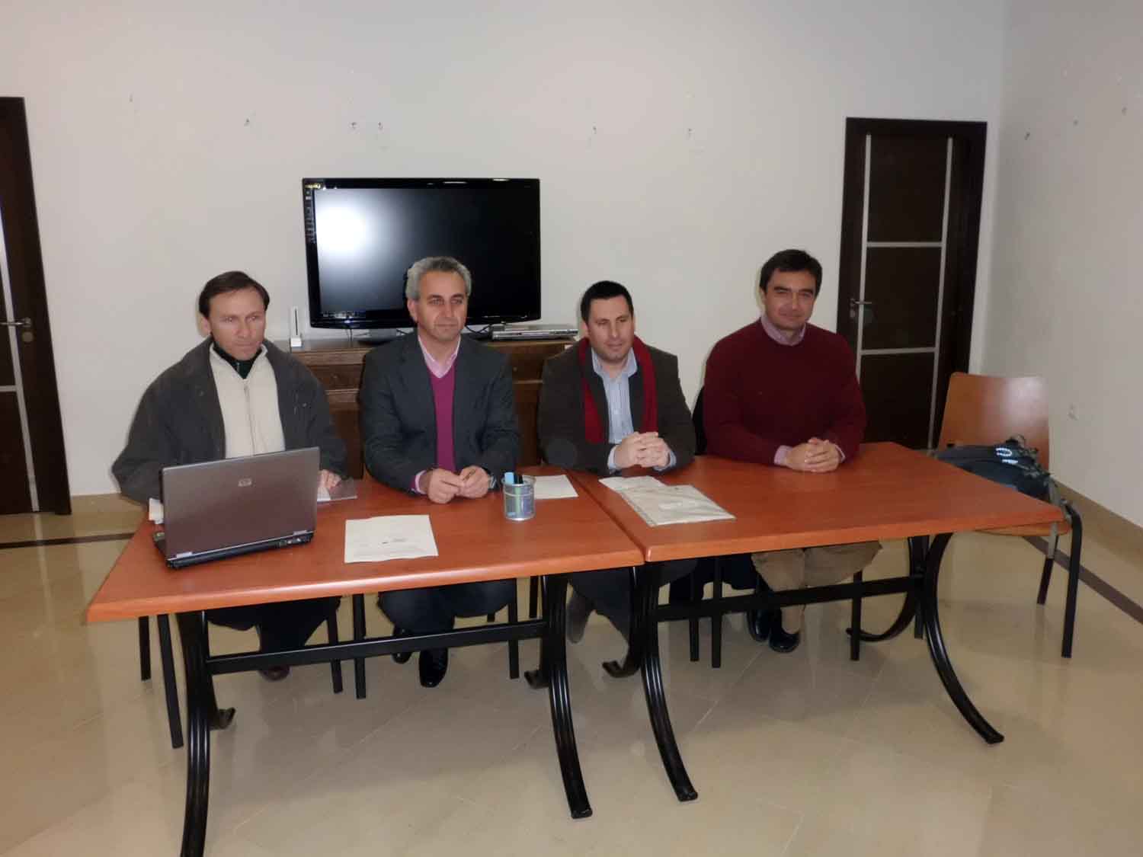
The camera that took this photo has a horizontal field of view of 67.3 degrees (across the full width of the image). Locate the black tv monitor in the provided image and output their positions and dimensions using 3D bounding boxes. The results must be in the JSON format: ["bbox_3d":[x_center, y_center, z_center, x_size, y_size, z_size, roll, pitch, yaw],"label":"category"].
[{"bbox_3d":[-0.760,-0.903,4.498,1.199,0.778,0.140,-4,11,-15],"label":"black tv monitor"}]

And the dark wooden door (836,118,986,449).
[{"bbox_3d":[2.172,-0.874,5.584,0.970,2.146,0.120,-3,11,-13],"label":"dark wooden door"}]

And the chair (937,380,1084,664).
[{"bbox_3d":[1.544,0.285,3.156,0.490,0.875,0.550,3,12,19],"label":"chair"}]

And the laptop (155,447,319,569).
[{"bbox_3d":[-0.826,0.156,2.068,0.335,0.245,0.265,-8,13,-34],"label":"laptop"}]

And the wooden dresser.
[{"bbox_3d":[-0.749,-0.006,4.693,1.473,0.923,0.480,-3,11,-13],"label":"wooden dresser"}]

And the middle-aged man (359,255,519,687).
[{"bbox_3d":[-0.408,0.156,2.698,0.500,1.355,0.620,-3,11,-13],"label":"middle-aged man"}]

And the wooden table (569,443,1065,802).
[{"bbox_3d":[0.650,0.512,2.561,1.165,0.680,0.770,-3,11,-14],"label":"wooden table"}]

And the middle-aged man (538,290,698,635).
[{"bbox_3d":[0.137,0.153,2.882,0.520,1.275,0.580,-3,11,-10],"label":"middle-aged man"}]

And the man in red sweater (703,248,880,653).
[{"bbox_3d":[0.721,0.090,2.932,0.560,1.365,0.620,-2,11,-4],"label":"man in red sweater"}]

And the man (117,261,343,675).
[{"bbox_3d":[-0.977,0.203,2.583,0.640,1.320,0.640,-6,12,-27],"label":"man"}]

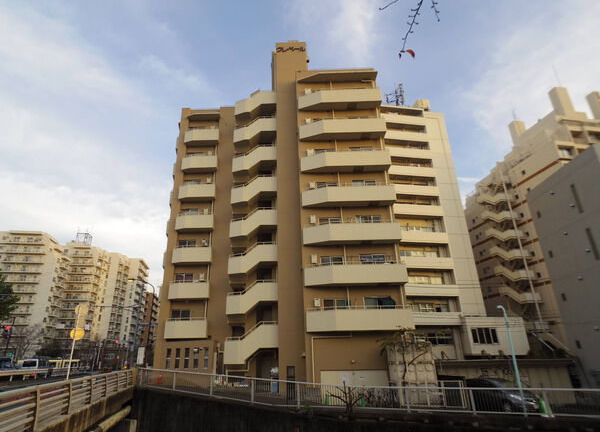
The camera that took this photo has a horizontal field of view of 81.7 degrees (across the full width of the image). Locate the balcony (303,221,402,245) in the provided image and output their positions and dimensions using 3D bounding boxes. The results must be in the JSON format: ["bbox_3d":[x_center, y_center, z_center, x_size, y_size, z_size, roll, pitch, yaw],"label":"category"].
[{"bbox_3d":[3.465,1.257,23.510,6.450,1.250,1.100,-2,-21,1],"label":"balcony"}]

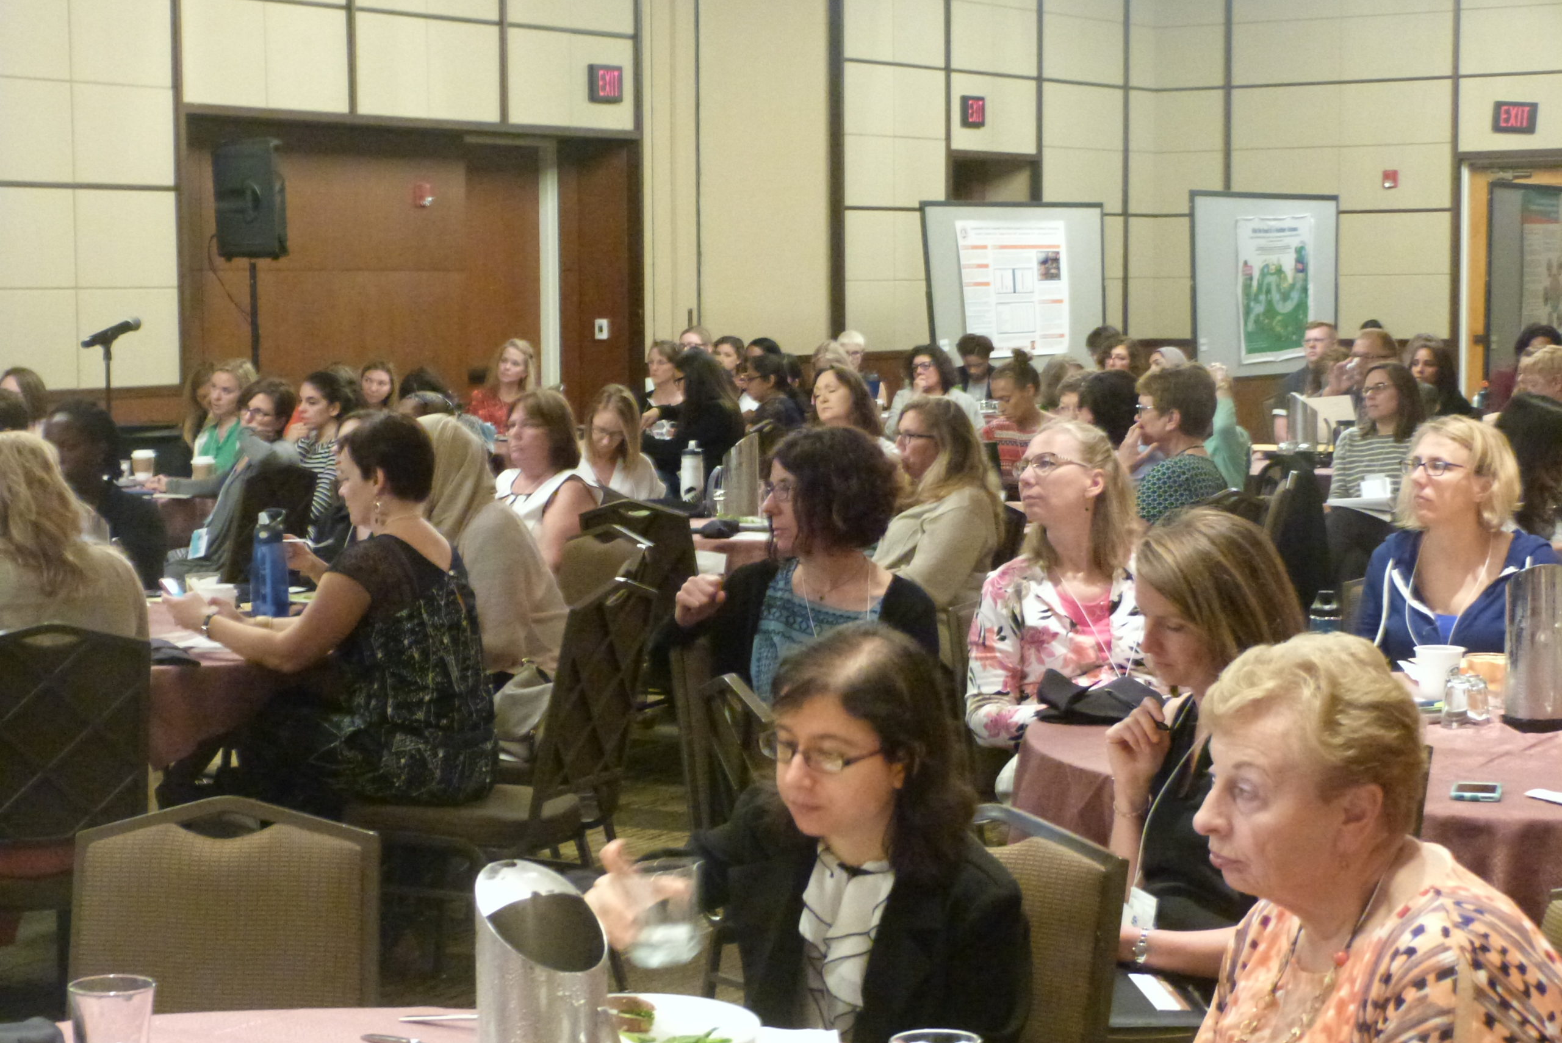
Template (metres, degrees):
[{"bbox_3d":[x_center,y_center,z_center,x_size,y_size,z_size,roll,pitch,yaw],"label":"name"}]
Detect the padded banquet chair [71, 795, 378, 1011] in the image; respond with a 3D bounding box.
[{"bbox_3d":[-0.715,0.836,4.070,0.450,0.900,0.580,-1,5,-2],"label":"padded banquet chair"}]

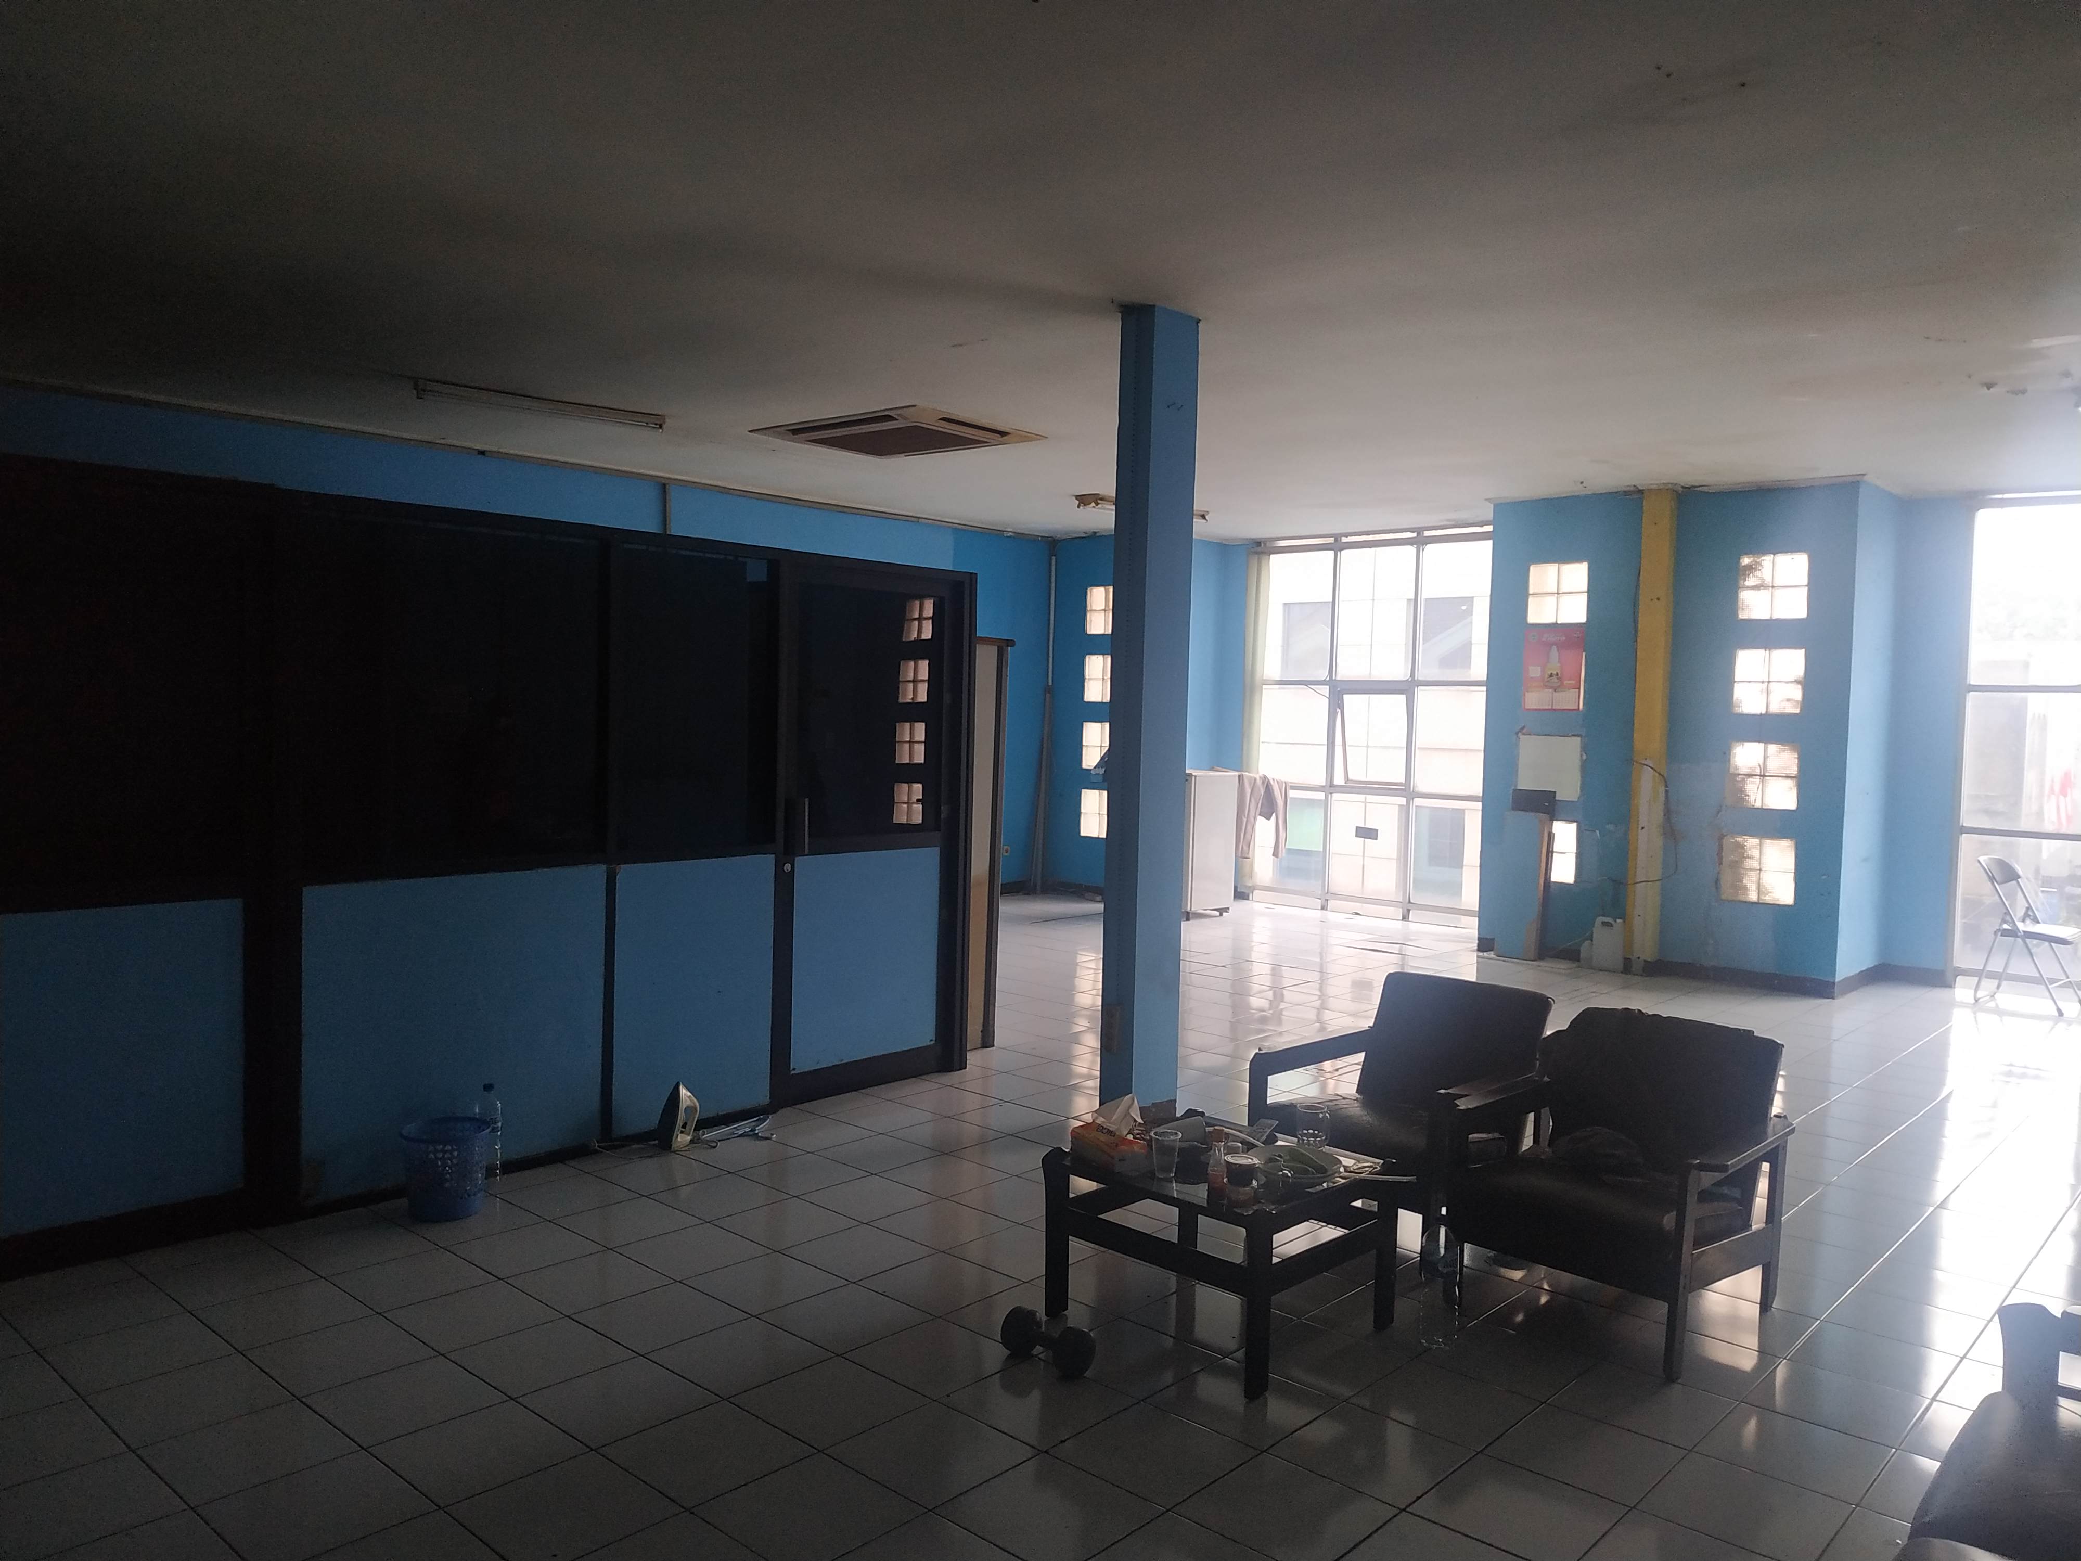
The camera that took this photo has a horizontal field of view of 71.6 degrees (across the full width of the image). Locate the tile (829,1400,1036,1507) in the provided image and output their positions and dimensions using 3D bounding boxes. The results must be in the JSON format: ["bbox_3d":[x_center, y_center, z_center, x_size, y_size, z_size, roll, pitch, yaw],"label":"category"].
[{"bbox_3d":[-0.205,1.281,2.746,0.297,0.010,0.297,3,2,42],"label":"tile"}]

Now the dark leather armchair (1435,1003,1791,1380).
[{"bbox_3d":[1.447,0.967,3.543,0.720,0.660,0.660,0,2,-45],"label":"dark leather armchair"}]

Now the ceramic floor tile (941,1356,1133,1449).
[{"bbox_3d":[-0.006,1.280,2.970,0.297,0.010,0.297,3,2,42],"label":"ceramic floor tile"}]

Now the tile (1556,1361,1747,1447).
[{"bbox_3d":[1.349,1.391,3.217,0.300,0.010,0.300,4,4,42],"label":"tile"}]

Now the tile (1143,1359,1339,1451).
[{"bbox_3d":[0.446,1.371,3.177,0.300,0.010,0.300,4,4,42],"label":"tile"}]

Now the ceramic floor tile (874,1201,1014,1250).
[{"bbox_3d":[-0.266,1.242,4.019,0.300,0.010,0.300,3,2,42],"label":"ceramic floor tile"}]

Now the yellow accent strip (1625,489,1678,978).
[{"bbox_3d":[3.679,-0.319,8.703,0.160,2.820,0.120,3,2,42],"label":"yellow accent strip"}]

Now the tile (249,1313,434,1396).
[{"bbox_3d":[-1.500,1.232,3.092,0.297,0.010,0.297,3,2,42],"label":"tile"}]

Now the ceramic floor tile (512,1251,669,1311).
[{"bbox_3d":[-1.167,1.299,3.741,0.300,0.010,0.300,4,4,42],"label":"ceramic floor tile"}]

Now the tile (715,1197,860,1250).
[{"bbox_3d":[-0.704,1.227,3.990,0.297,0.010,0.297,3,2,42],"label":"tile"}]

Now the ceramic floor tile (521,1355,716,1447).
[{"bbox_3d":[-0.852,1.257,2.919,0.297,0.010,0.297,3,2,42],"label":"ceramic floor tile"}]

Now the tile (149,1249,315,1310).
[{"bbox_3d":[-2.070,1.279,3.700,0.300,0.010,0.300,4,4,42],"label":"tile"}]

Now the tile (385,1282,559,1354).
[{"bbox_3d":[-1.300,1.229,3.311,0.300,0.010,0.300,3,2,42],"label":"tile"}]

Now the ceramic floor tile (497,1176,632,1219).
[{"bbox_3d":[-1.426,1.258,4.365,0.300,0.010,0.300,4,4,42],"label":"ceramic floor tile"}]

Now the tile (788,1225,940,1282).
[{"bbox_3d":[-0.476,1.238,3.783,0.300,0.010,0.300,3,2,42],"label":"tile"}]

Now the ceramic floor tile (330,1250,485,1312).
[{"bbox_3d":[-1.529,1.222,3.518,0.300,0.010,0.300,3,2,42],"label":"ceramic floor tile"}]

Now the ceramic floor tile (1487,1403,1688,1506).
[{"bbox_3d":[1.065,1.311,2.809,0.300,0.010,0.300,3,2,42],"label":"ceramic floor tile"}]

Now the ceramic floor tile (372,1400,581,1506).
[{"bbox_3d":[-1.124,1.348,2.895,0.300,0.010,0.300,4,4,42],"label":"ceramic floor tile"}]

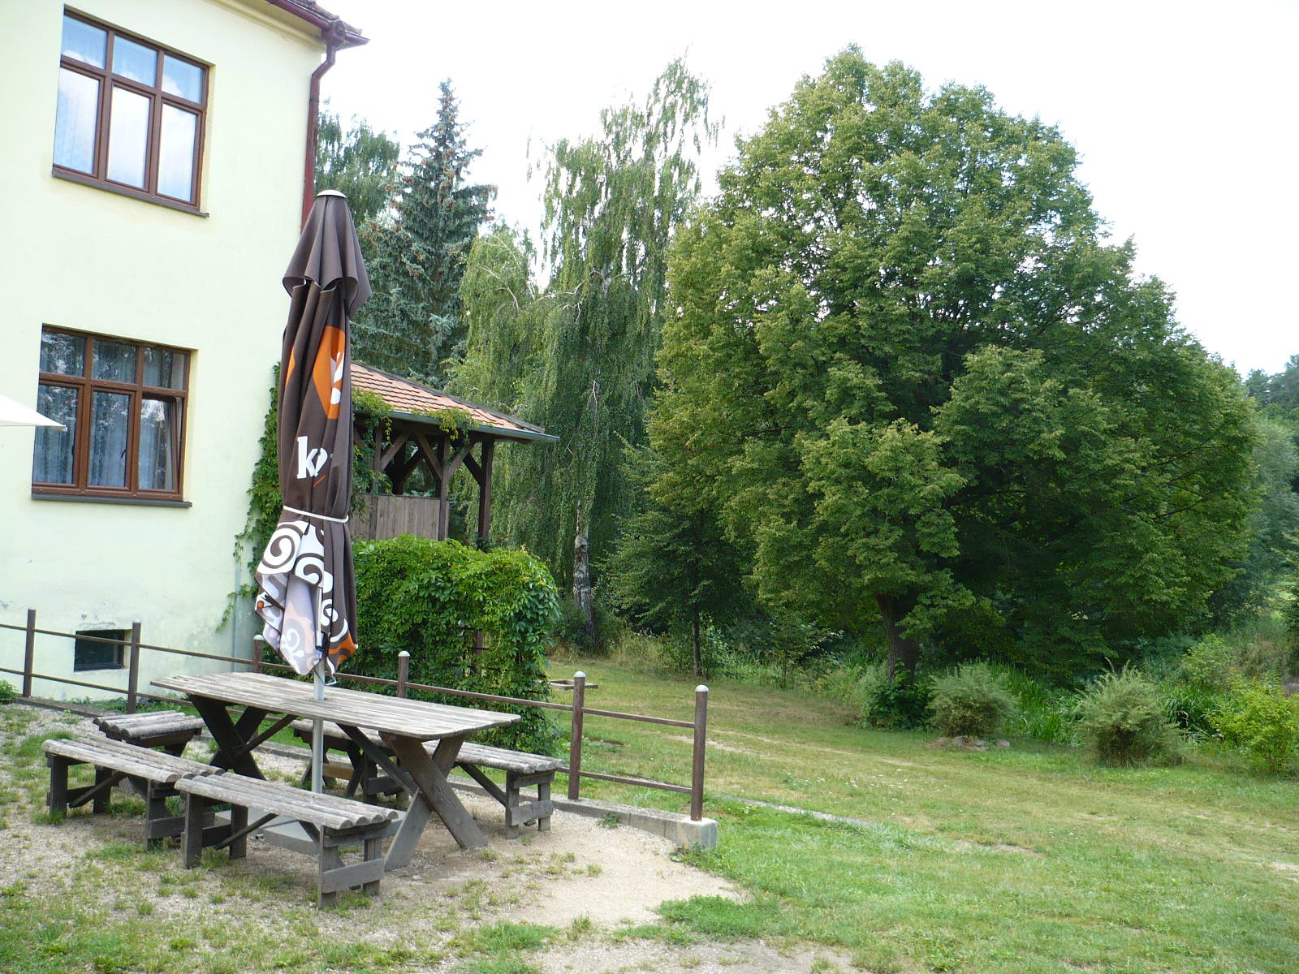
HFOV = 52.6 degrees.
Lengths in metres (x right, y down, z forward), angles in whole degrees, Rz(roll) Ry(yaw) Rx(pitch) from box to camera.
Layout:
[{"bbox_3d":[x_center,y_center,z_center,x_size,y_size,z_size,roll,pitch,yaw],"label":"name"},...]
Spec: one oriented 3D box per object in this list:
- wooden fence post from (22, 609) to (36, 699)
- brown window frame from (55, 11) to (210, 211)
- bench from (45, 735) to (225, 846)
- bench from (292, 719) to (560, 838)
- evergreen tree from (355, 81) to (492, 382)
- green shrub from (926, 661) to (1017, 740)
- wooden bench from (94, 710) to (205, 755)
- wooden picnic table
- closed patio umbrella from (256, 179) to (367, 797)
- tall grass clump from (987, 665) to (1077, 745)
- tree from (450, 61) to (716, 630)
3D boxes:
[{"bbox_3d":[-5.654,1.518,11.977,0.070,0.800,0.070,2,-2,33],"label":"wooden fence post"},{"bbox_3d":[-5.286,-3.781,13.508,0.120,1.590,1.700,2,-2,33],"label":"brown window frame"},{"bbox_3d":[-3.066,1.792,7.711,1.429,0.440,0.355,0,-2,39],"label":"bench"},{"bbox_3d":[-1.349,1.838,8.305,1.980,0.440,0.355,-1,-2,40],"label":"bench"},{"bbox_3d":[-4.482,-2.639,26.823,5.200,11.454,5.200,3,-2,0],"label":"evergreen tree"},{"bbox_3d":[3.412,2.252,13.843,0.877,0.792,0.858,1,-2,0],"label":"green shrub"},{"bbox_3d":[-3.438,1.815,9.040,0.530,0.418,0.694,2,-2,33],"label":"wooden bench"},{"bbox_3d":[-2.016,1.685,8.000,2.621,0.770,1.051,2,-2,33],"label":"wooden picnic table"},{"bbox_3d":[-2.073,0.108,8.142,0.620,3.866,0.620,1,-2,0],"label":"closed patio umbrella"},{"bbox_3d":[4.861,2.784,16.800,1.200,1.000,1.000,2,-2,16],"label":"tall grass clump"},{"bbox_3d":[-1.417,-2.802,28.000,5.668,12.548,5.300,1,-2,0],"label":"tree"}]

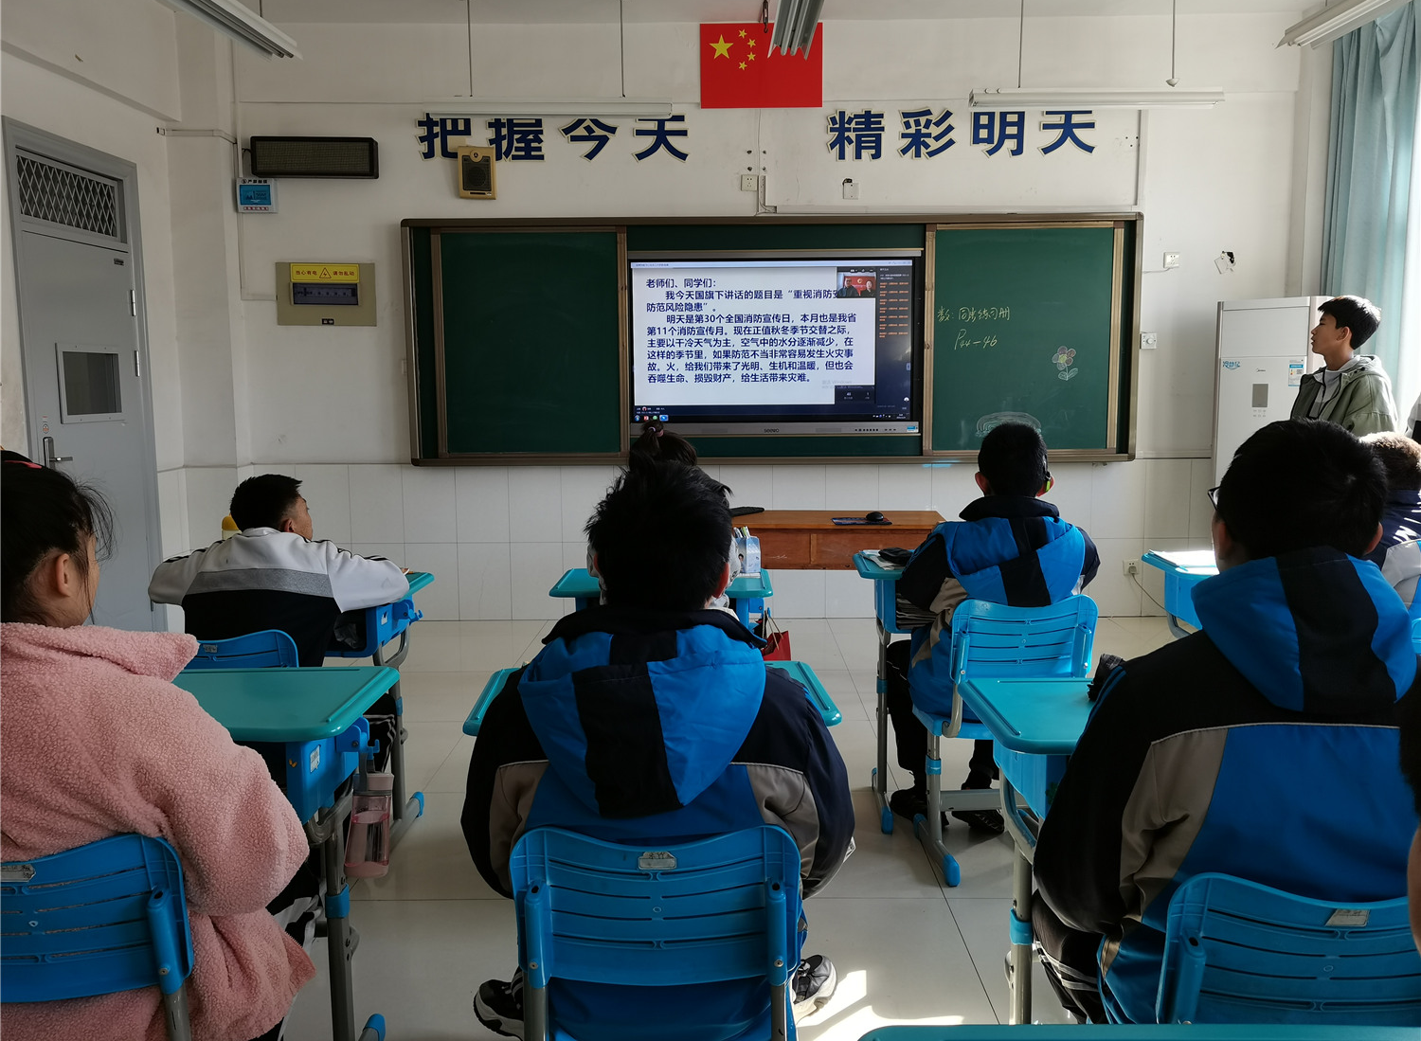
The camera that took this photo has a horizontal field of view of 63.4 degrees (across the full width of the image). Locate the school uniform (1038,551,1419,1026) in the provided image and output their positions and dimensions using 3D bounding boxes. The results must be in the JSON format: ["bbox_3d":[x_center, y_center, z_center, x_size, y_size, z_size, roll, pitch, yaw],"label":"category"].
[{"bbox_3d":[0.793,0.538,1.808,0.580,1.020,0.720,0,7,-1],"label":"school uniform"}]

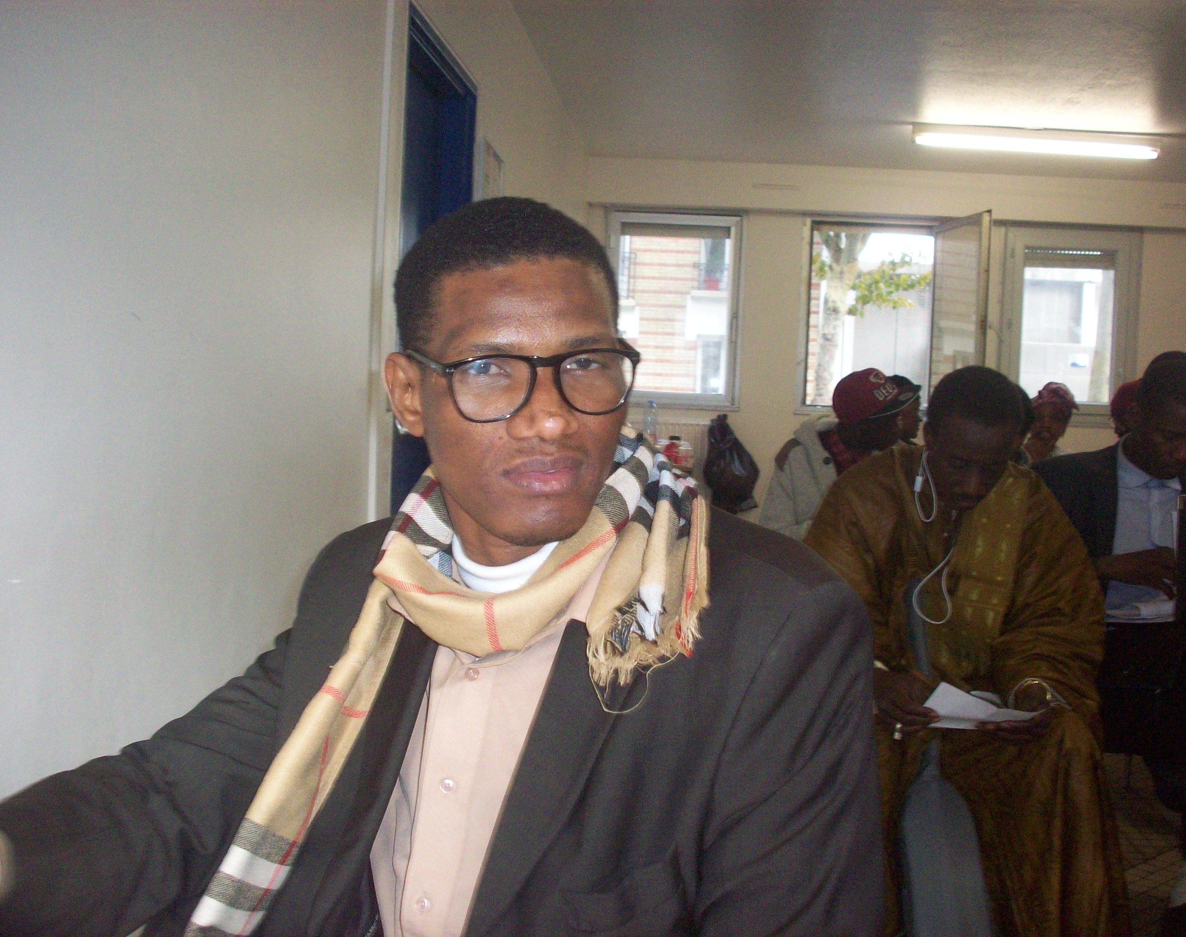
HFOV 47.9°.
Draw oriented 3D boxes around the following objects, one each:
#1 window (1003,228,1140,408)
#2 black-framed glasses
[{"bbox_3d":[2.811,-0.869,7.850,0.785,1.070,0.090,2,3,2],"label":"window"},{"bbox_3d":[-0.054,-0.069,0.963,0.142,0.047,0.142,-4,11,-17],"label":"black-framed glasses"}]

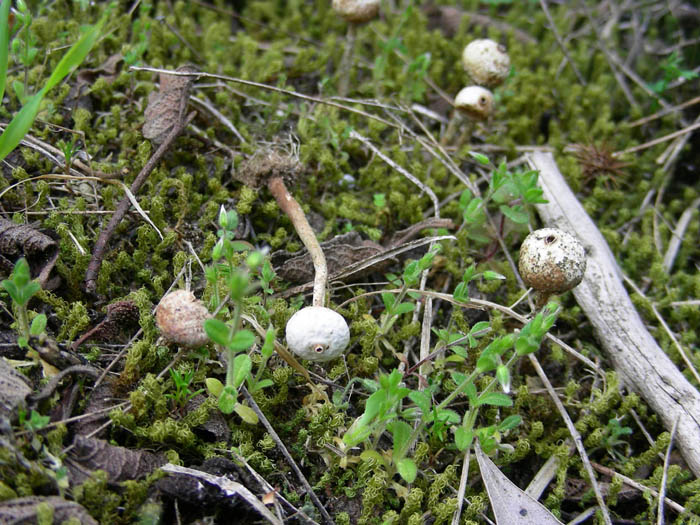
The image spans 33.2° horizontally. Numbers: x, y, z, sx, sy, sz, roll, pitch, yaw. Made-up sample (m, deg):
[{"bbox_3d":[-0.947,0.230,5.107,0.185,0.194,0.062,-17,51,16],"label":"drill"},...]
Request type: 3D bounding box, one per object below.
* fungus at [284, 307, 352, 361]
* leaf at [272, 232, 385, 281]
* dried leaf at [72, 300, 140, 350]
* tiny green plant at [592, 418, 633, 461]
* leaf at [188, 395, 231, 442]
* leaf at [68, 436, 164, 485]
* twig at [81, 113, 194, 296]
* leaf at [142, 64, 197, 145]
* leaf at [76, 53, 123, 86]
[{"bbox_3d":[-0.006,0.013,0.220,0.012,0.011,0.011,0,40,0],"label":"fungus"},{"bbox_3d":[-0.004,-0.001,0.240,0.022,0.007,0.009,0,40,0],"label":"leaf"},{"bbox_3d":[-0.047,0.012,0.227,0.013,0.006,0.008,0,40,0],"label":"dried leaf"},{"bbox_3d":[0.045,0.031,0.203,0.008,0.005,0.007,0,40,0],"label":"tiny green plant"},{"bbox_3d":[-0.025,0.028,0.208,0.008,0.005,0.007,0,40,0],"label":"leaf"},{"bbox_3d":[-0.040,0.034,0.199,0.017,0.005,0.007,0,40,0],"label":"leaf"},{"bbox_3d":[-0.046,-0.014,0.256,0.006,0.006,0.063,9,41,11],"label":"twig"},{"bbox_3d":[-0.043,-0.038,0.282,0.013,0.010,0.020,0,40,0],"label":"leaf"},{"bbox_3d":[-0.064,-0.049,0.298,0.011,0.005,0.009,0,40,0],"label":"leaf"}]

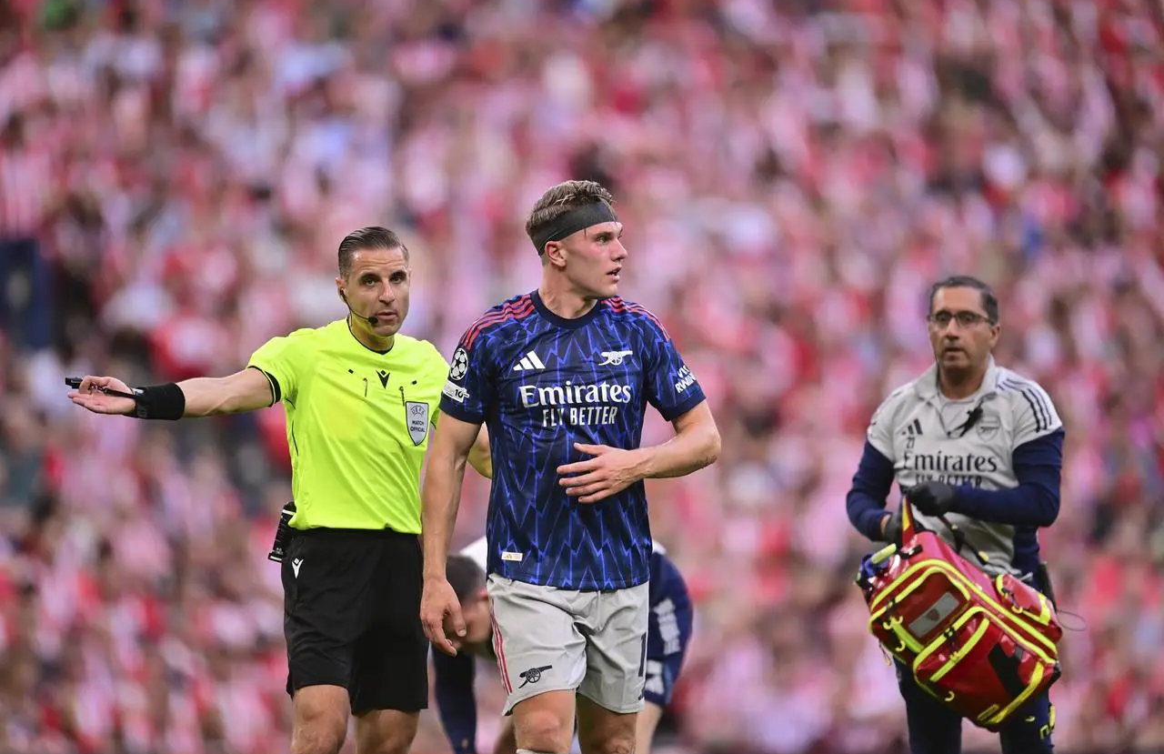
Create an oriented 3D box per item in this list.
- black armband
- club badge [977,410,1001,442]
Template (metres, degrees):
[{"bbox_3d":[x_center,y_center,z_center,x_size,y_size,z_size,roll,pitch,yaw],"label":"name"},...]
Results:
[{"bbox_3d":[-1.013,0.059,31.000,0.100,0.085,0.080,0,0,-29],"label":"black armband"},{"bbox_3d":[1.095,0.132,34.800,0.064,0.080,0.010,0,-10,2],"label":"club badge"}]

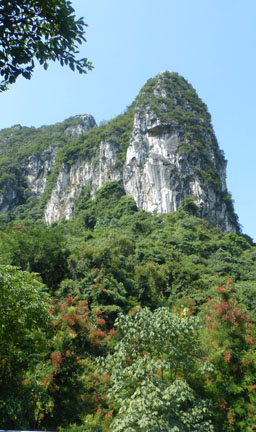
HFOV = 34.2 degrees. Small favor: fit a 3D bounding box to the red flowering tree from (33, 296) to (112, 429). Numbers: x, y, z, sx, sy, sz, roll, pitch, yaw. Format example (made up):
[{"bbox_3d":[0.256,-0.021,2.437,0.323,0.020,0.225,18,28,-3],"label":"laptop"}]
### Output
[{"bbox_3d":[-2.150,5.770,16.020,3.500,5.400,3.400,0,-23,0],"label":"red flowering tree"}]

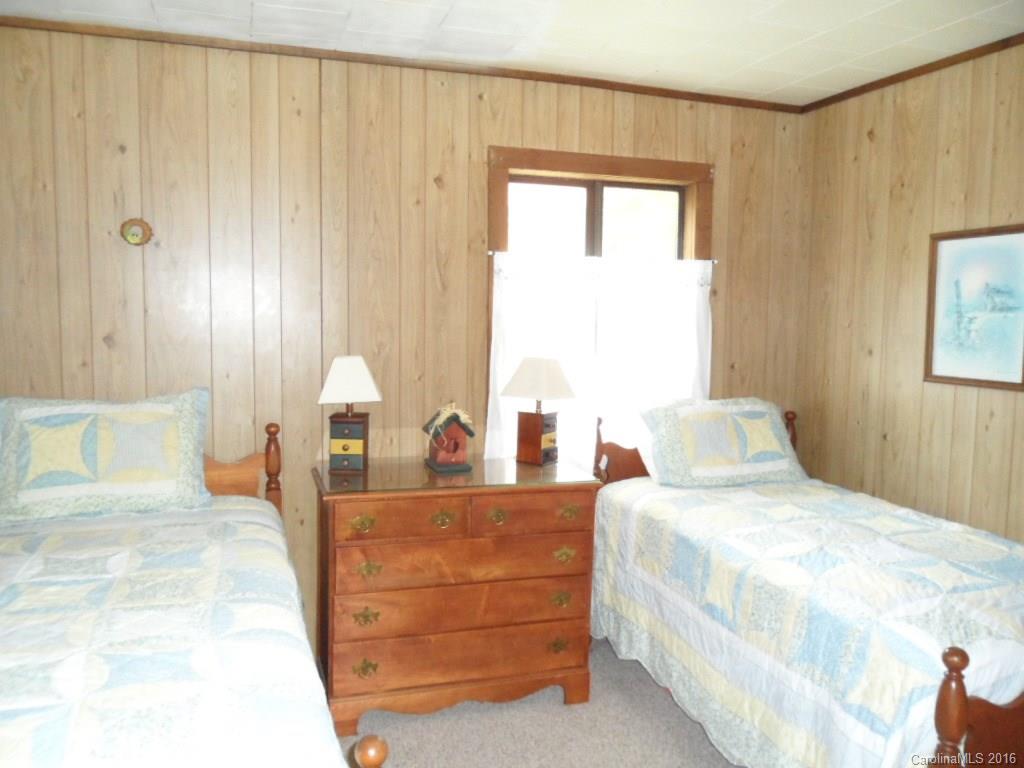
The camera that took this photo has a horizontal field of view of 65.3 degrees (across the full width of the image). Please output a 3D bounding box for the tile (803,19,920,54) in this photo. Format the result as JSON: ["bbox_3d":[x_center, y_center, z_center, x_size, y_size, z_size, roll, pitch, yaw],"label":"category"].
[{"bbox_3d":[1.190,-1.187,2.718,0.300,0.020,0.300,-1,7,-18],"label":"tile"}]

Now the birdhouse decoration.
[{"bbox_3d":[-0.248,0.203,3.175,0.165,0.268,0.185,-1,6,-17],"label":"birdhouse decoration"}]

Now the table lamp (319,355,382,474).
[{"bbox_3d":[-0.610,0.118,3.010,0.210,0.433,0.210,1,7,-1],"label":"table lamp"}]

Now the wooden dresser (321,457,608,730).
[{"bbox_3d":[-0.224,0.775,3.108,1.010,0.855,0.505,-1,6,-16],"label":"wooden dresser"}]

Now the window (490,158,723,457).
[{"bbox_3d":[0.392,-0.321,3.561,1.090,1.370,0.110,-1,6,-19],"label":"window"}]

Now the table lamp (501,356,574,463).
[{"bbox_3d":[0.110,0.108,3.252,0.210,0.433,0.210,6,8,35],"label":"table lamp"}]

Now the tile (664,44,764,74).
[{"bbox_3d":[0.767,-1.240,3.048,0.300,0.020,0.300,-1,7,-18],"label":"tile"}]

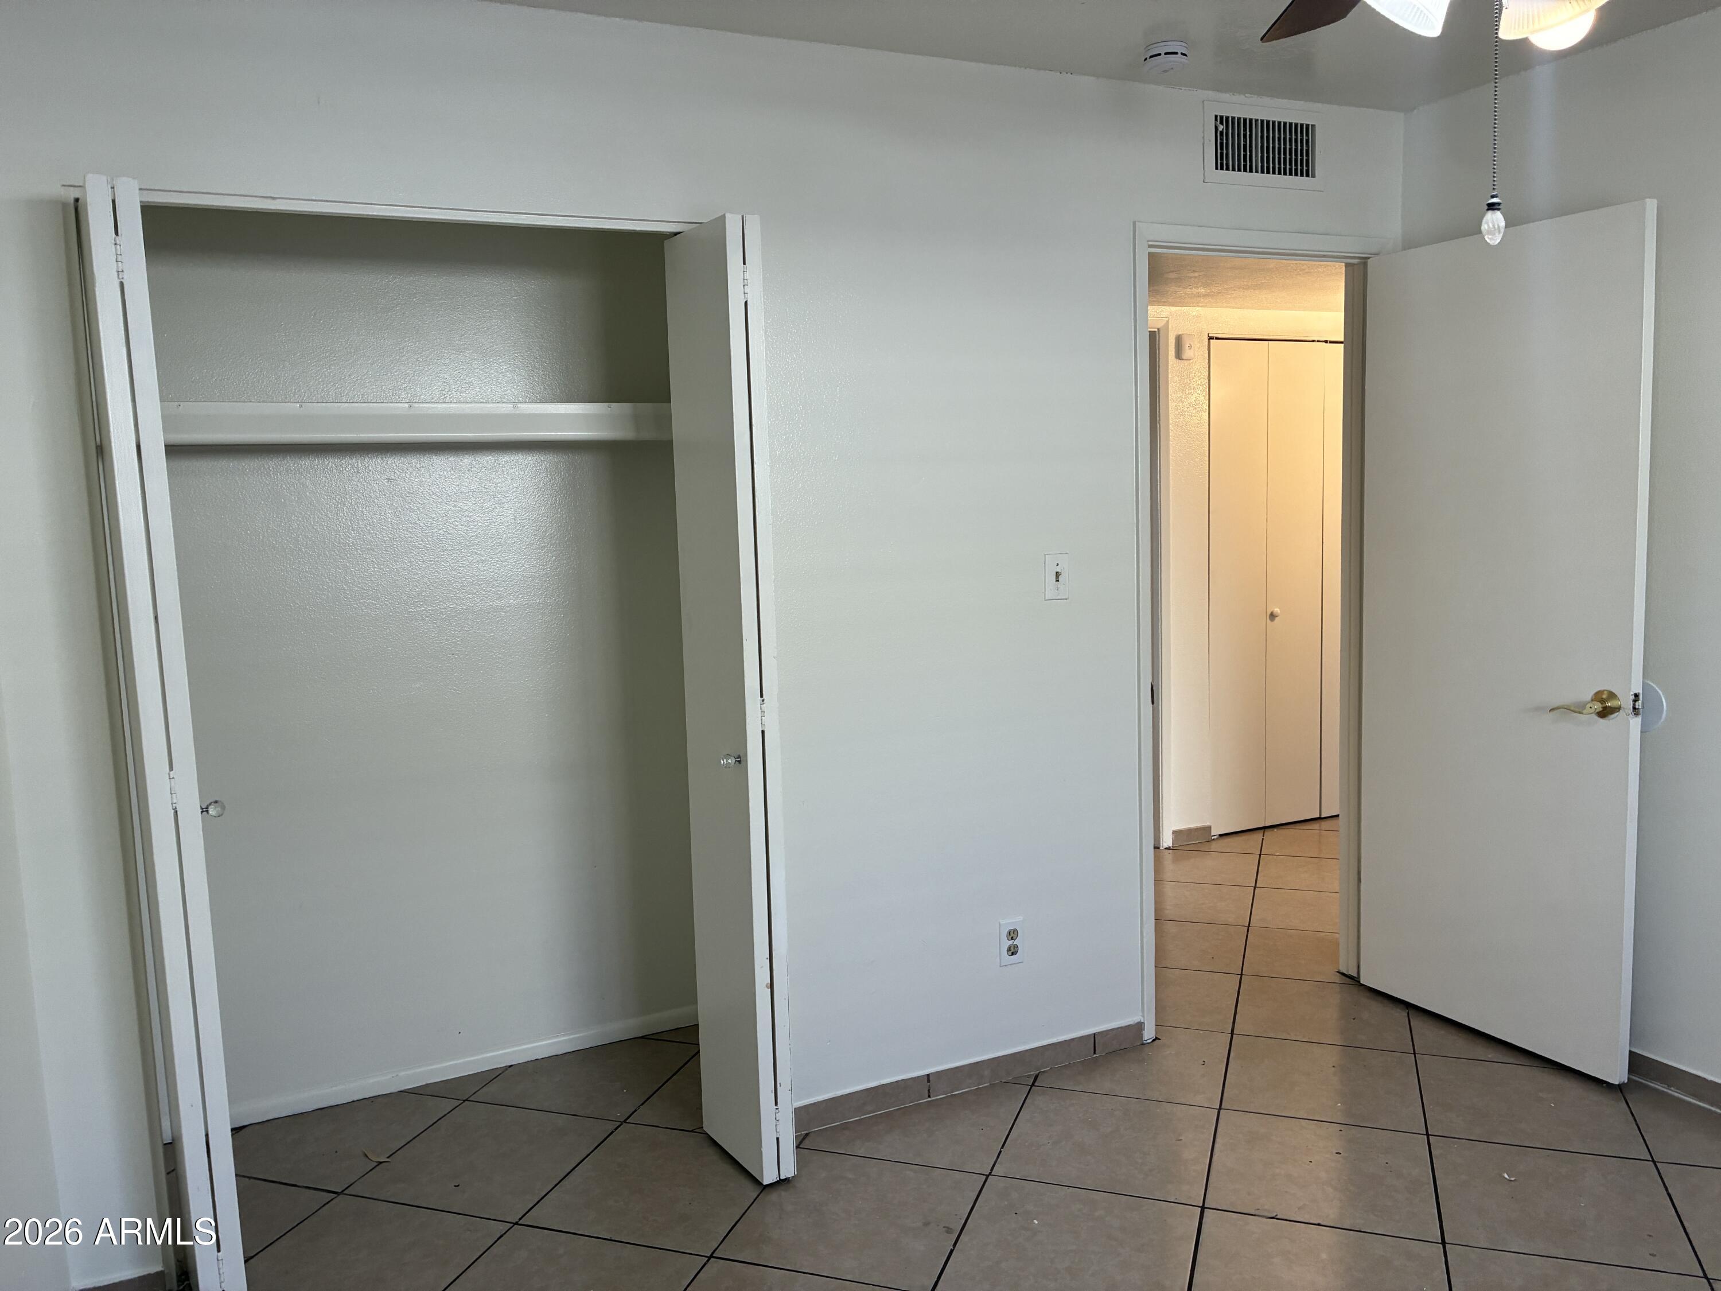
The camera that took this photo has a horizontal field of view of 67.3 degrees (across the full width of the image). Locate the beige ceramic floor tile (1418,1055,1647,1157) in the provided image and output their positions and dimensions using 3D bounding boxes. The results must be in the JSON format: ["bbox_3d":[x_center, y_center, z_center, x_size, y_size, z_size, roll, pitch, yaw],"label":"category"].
[{"bbox_3d":[1.552,1.076,3.031,0.441,0.010,0.441,0,6,20],"label":"beige ceramic floor tile"}]

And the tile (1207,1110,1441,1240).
[{"bbox_3d":[0.981,1.121,2.756,0.440,0.010,0.440,0,7,20],"label":"tile"}]

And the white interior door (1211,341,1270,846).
[{"bbox_3d":[1.555,-0.223,5.344,0.296,2.019,0.035,-5,7,-25],"label":"white interior door"}]

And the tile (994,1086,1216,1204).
[{"bbox_3d":[0.563,1.123,2.913,0.441,0.010,0.441,0,6,20],"label":"tile"}]

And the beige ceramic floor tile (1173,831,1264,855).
[{"bbox_3d":[1.470,0.809,5.397,0.400,0.010,0.440,0,7,20],"label":"beige ceramic floor tile"}]

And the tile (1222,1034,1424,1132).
[{"bbox_3d":[1.132,1.075,3.181,0.441,0.010,0.441,0,6,20],"label":"tile"}]

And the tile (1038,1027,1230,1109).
[{"bbox_3d":[0.712,1.073,3.331,0.441,0.010,0.441,0,6,20],"label":"tile"}]

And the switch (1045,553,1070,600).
[{"bbox_3d":[0.482,-0.168,3.170,0.069,0.113,0.015,-5,7,-25],"label":"switch"}]

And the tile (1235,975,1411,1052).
[{"bbox_3d":[1.278,1.018,3.589,0.440,0.010,0.440,0,7,20],"label":"tile"}]

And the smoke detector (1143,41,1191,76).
[{"bbox_3d":[0.700,-1.340,2.954,0.101,0.043,0.101,-2,6,0],"label":"smoke detector"}]

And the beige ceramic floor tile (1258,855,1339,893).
[{"bbox_3d":[1.722,0.863,4.838,0.440,0.010,0.440,0,7,20],"label":"beige ceramic floor tile"}]

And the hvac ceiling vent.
[{"bbox_3d":[1.042,-1.285,3.340,0.401,0.200,0.020,-5,7,-25],"label":"hvac ceiling vent"}]

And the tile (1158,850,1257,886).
[{"bbox_3d":[1.303,0.861,4.987,0.440,0.010,0.440,0,7,20],"label":"tile"}]

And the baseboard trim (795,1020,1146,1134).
[{"bbox_3d":[0.267,1.063,3.198,1.051,0.067,0.012,-5,7,-26],"label":"baseboard trim"}]

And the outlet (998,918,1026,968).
[{"bbox_3d":[0.378,0.740,3.223,0.071,0.115,0.008,-5,7,-26],"label":"outlet"}]

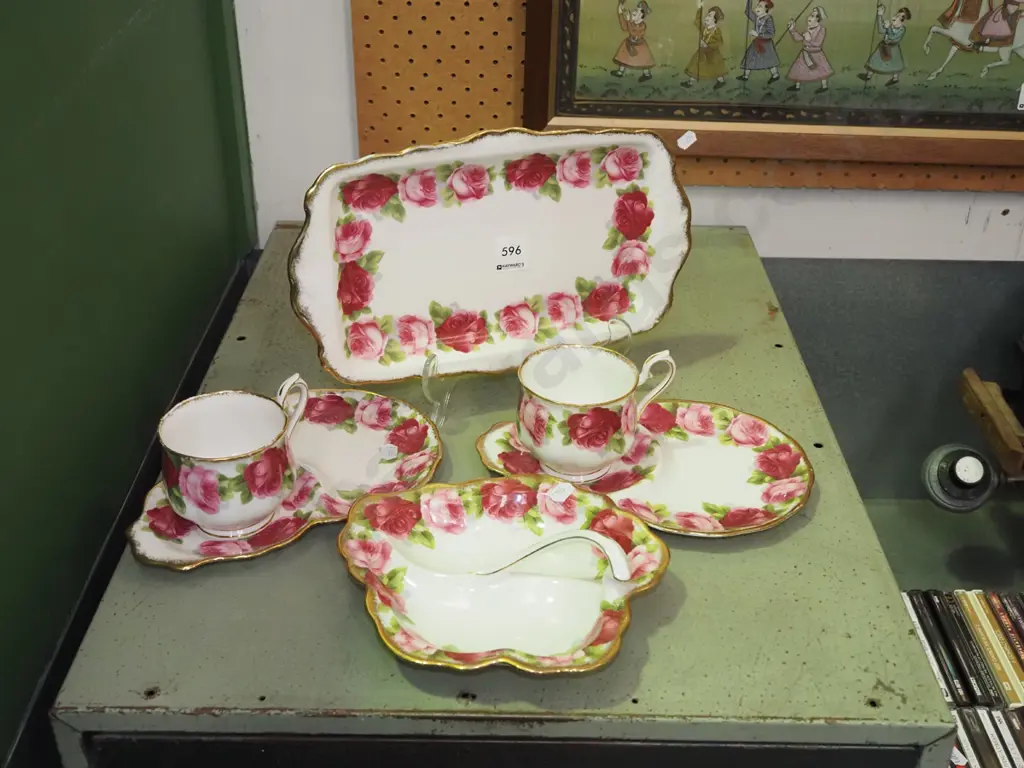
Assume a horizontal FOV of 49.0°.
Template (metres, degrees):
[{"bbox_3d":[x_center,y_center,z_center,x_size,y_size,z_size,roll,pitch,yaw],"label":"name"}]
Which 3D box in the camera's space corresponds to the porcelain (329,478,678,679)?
[{"bbox_3d":[-0.005,0.114,0.628,0.185,0.051,0.161,-1,32,-3],"label":"porcelain"}]

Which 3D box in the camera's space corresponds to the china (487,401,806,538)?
[{"bbox_3d":[0.087,0.055,0.754,0.225,0.020,0.149,6,32,8],"label":"china"}]

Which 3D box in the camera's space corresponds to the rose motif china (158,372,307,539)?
[{"bbox_3d":[-0.163,0.044,0.695,0.077,0.082,0.102,28,41,36],"label":"rose motif china"}]

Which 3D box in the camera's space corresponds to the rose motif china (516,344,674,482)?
[{"bbox_3d":[0.055,0.018,0.742,0.102,0.082,0.077,-6,33,-11],"label":"rose motif china"}]

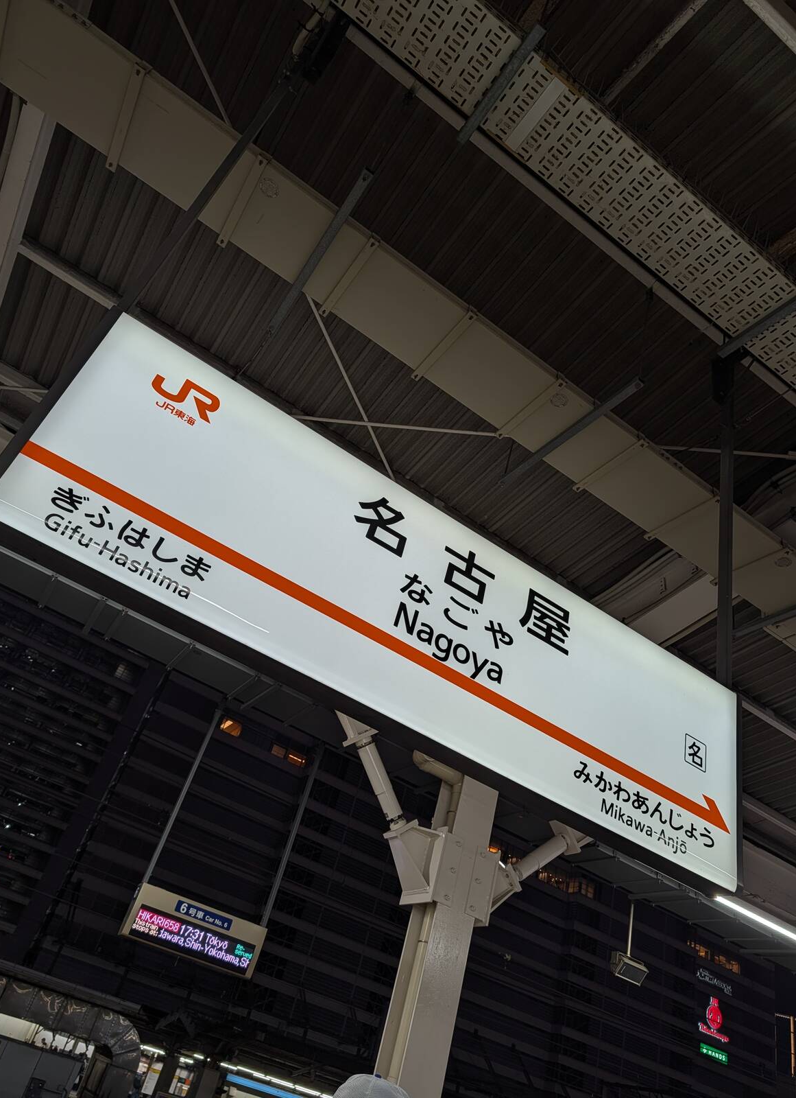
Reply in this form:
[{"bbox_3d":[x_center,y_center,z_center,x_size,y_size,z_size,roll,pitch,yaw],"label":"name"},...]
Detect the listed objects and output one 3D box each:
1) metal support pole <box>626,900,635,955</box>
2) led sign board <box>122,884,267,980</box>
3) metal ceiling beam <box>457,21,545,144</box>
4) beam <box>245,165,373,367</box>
[{"bbox_3d":[2.603,4.238,8.535,0.032,0.595,0.032,30,-36,-18],"label":"metal support pole"},{"bbox_3d":[-1.668,3.158,6.285,1.142,0.392,0.160,30,-36,-18],"label":"led sign board"},{"bbox_3d":[0.370,-1.692,2.783,0.043,0.043,0.484,30,-36,-18],"label":"metal ceiling beam"},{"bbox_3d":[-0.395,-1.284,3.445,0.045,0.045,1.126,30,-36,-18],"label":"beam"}]

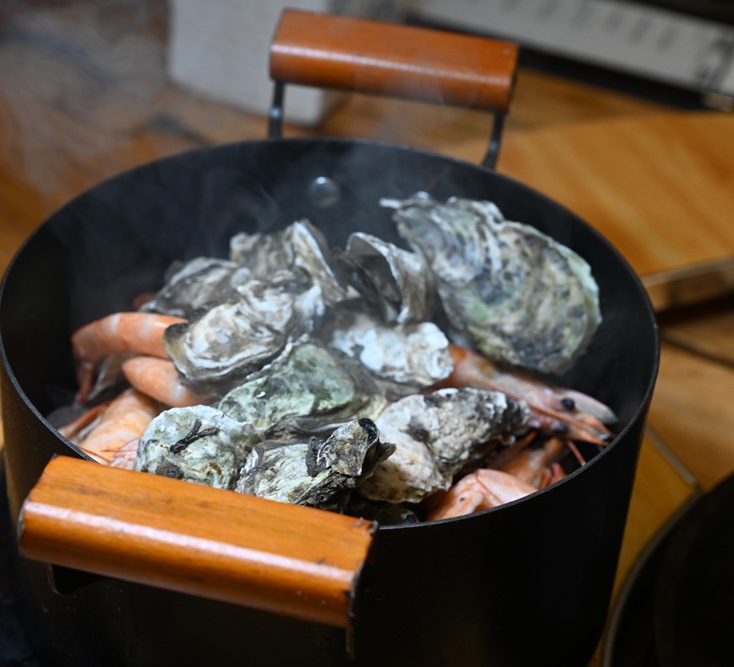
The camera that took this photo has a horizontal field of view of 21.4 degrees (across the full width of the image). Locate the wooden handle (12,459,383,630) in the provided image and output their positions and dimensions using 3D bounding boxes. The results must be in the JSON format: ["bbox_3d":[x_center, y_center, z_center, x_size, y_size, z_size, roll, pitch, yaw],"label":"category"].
[{"bbox_3d":[-0.050,0.061,0.575,0.100,0.021,0.033,11,30,8],"label":"wooden handle"}]

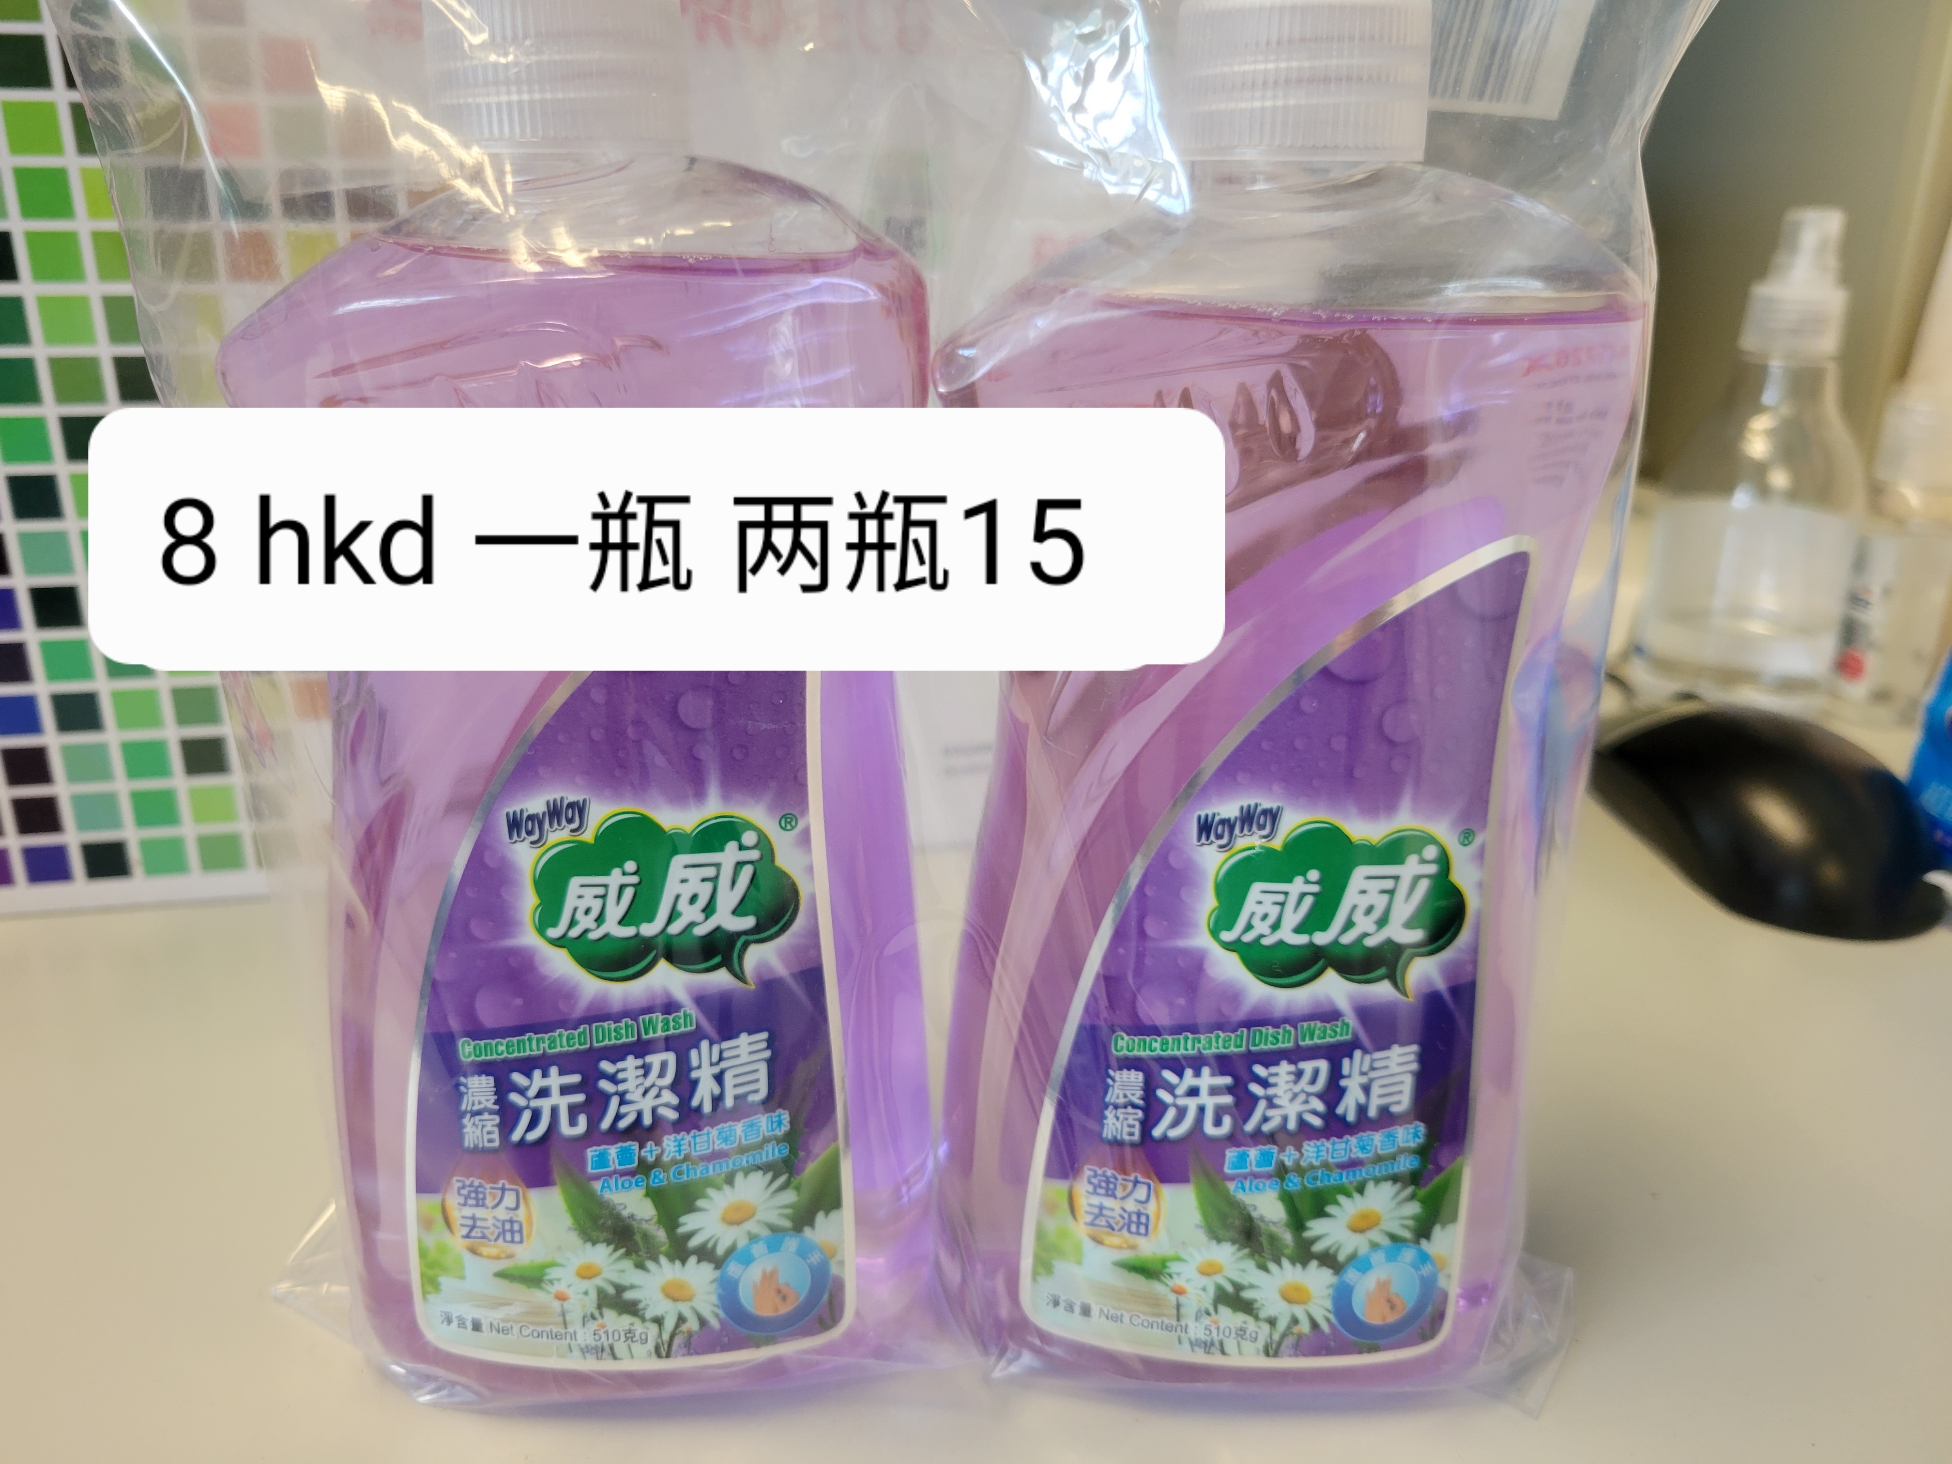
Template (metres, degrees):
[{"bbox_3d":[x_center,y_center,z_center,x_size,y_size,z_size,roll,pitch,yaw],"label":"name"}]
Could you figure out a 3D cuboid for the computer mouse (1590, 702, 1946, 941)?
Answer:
[{"bbox_3d":[0.214,0.013,0.399,0.063,0.039,0.115,-1,19,-3],"label":"computer mouse"}]

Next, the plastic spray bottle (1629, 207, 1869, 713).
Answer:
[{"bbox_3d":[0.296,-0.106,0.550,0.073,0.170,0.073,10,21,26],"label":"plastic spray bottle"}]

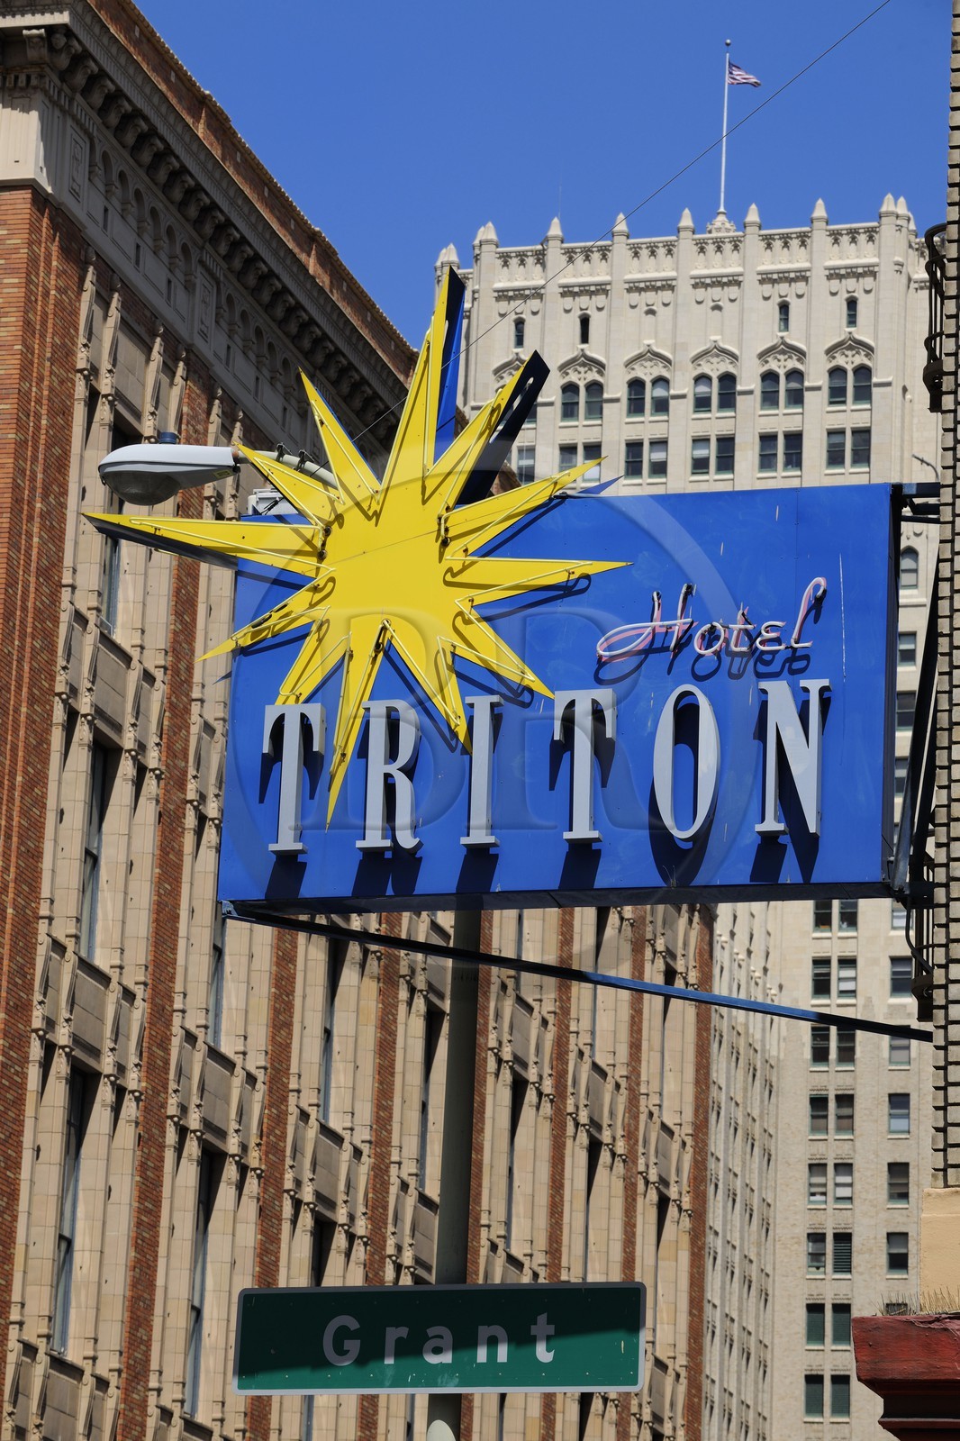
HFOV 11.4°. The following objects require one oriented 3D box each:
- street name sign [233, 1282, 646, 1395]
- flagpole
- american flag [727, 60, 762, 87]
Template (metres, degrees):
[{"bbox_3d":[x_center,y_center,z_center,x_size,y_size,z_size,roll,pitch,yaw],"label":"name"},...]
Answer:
[{"bbox_3d":[-0.179,2.609,20.242,1.829,0.457,0.030,-3,-18,19],"label":"street name sign"},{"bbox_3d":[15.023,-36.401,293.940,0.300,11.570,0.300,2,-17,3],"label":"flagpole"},{"bbox_3d":[16.257,-39.767,295.230,2.150,1.650,0.400,6,-17,-12],"label":"american flag"}]

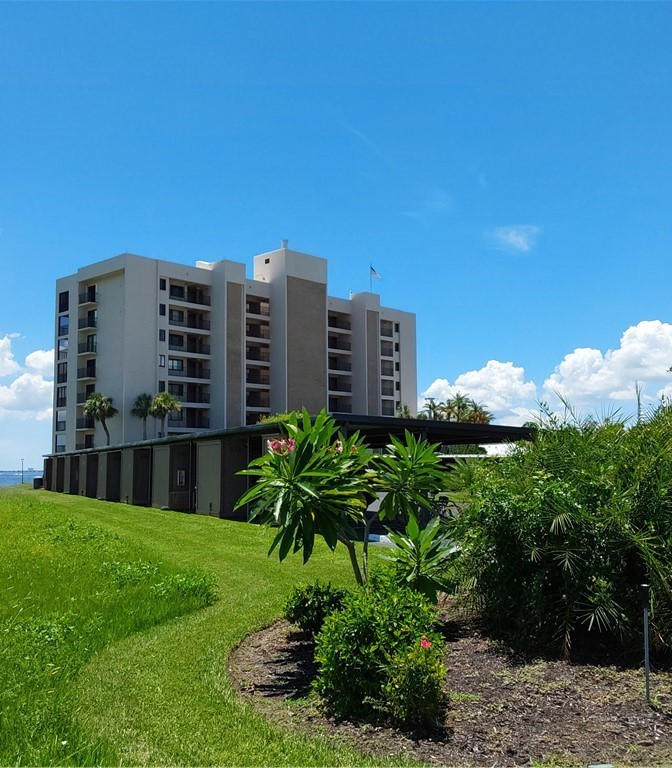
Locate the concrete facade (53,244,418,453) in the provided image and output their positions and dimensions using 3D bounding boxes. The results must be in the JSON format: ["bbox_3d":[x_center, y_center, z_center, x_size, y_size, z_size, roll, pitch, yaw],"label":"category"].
[{"bbox_3d":[-9.021,-1.433,105.013,16.650,27.420,48.290,-6,-8,43],"label":"concrete facade"}]

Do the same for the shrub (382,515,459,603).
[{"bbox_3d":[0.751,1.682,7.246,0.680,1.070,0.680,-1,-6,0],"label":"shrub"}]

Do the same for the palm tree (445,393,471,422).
[{"bbox_3d":[14.849,6.213,99.467,3.400,10.550,3.400,-1,-6,0],"label":"palm tree"}]

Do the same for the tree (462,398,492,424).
[{"bbox_3d":[16.914,6.510,97.519,3.700,9.520,3.700,-1,-6,0],"label":"tree"}]

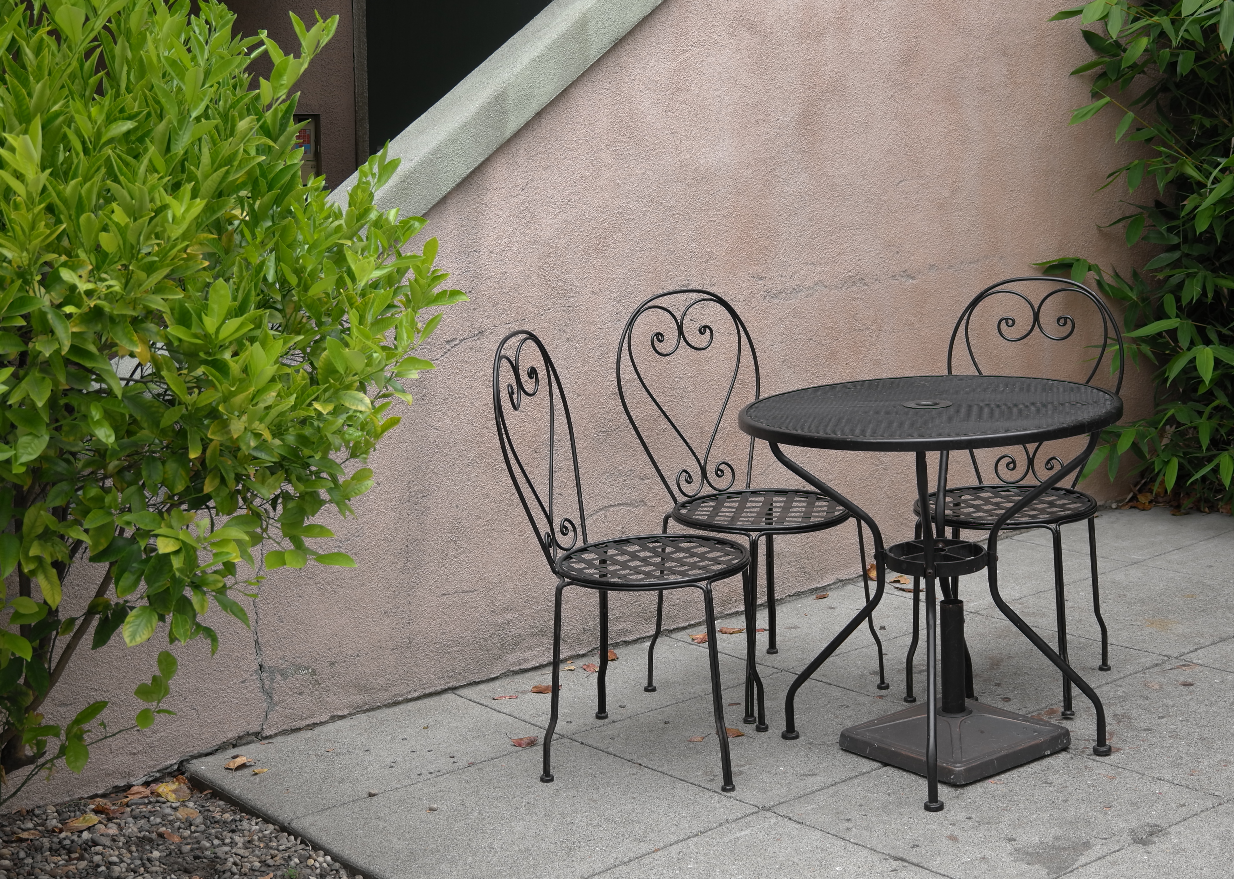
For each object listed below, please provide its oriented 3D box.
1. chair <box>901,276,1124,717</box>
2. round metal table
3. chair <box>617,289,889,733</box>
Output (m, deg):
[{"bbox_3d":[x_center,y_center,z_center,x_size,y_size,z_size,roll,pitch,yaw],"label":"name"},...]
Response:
[{"bbox_3d":[0.877,0.105,4.656,0.409,0.889,0.502,2,11,26],"label":"chair"},{"bbox_3d":[0.636,0.281,4.231,0.753,0.715,0.753,-3,10,0],"label":"round metal table"},{"bbox_3d":[0.293,0.120,4.722,0.409,0.889,0.502,-10,12,-34],"label":"chair"}]

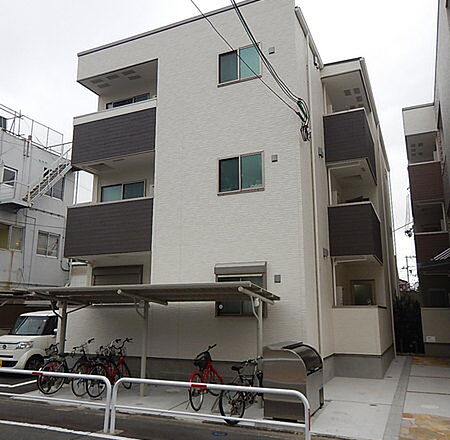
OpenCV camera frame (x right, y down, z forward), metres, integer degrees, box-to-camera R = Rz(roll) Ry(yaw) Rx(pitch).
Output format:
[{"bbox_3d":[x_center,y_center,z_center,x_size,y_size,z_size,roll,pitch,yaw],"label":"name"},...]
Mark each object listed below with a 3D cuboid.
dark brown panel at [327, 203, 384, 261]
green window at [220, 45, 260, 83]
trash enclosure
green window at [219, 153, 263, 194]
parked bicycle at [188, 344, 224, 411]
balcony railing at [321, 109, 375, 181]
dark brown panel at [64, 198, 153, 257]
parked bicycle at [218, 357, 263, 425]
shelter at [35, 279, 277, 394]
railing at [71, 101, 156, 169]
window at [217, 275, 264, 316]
[{"bbox_3d":[4.189,0.509,13.240,1.220,1.500,2.600,-5,-12,24],"label":"dark brown panel"},{"bbox_3d":[0.386,-4.040,10.847,1.217,0.942,0.130,-5,-12,24],"label":"green window"},{"bbox_3d":[1.315,2.926,7.726,0.730,1.170,1.450,-5,-12,24],"label":"trash enclosure"},{"bbox_3d":[0.395,-1.141,10.297,1.235,0.952,0.130,-5,-12,24],"label":"green window"},{"bbox_3d":[-0.323,3.095,8.212,0.530,1.030,1.750,-3,-11,17],"label":"parked bicycle"},{"bbox_3d":[4.188,-2.311,13.772,1.220,1.520,2.600,-5,-12,24],"label":"balcony railing"},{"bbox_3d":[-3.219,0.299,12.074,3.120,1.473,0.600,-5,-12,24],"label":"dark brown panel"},{"bbox_3d":[0.371,2.960,7.392,0.550,0.980,1.680,-6,-12,27],"label":"parked bicycle"},{"bbox_3d":[-1.663,2.601,9.041,5.600,2.310,1.950,-5,-12,24],"label":"shelter"},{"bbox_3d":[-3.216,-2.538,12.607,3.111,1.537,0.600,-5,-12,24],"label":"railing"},{"bbox_3d":[0.376,1.783,9.756,1.281,0.988,0.130,-5,-12,24],"label":"window"}]

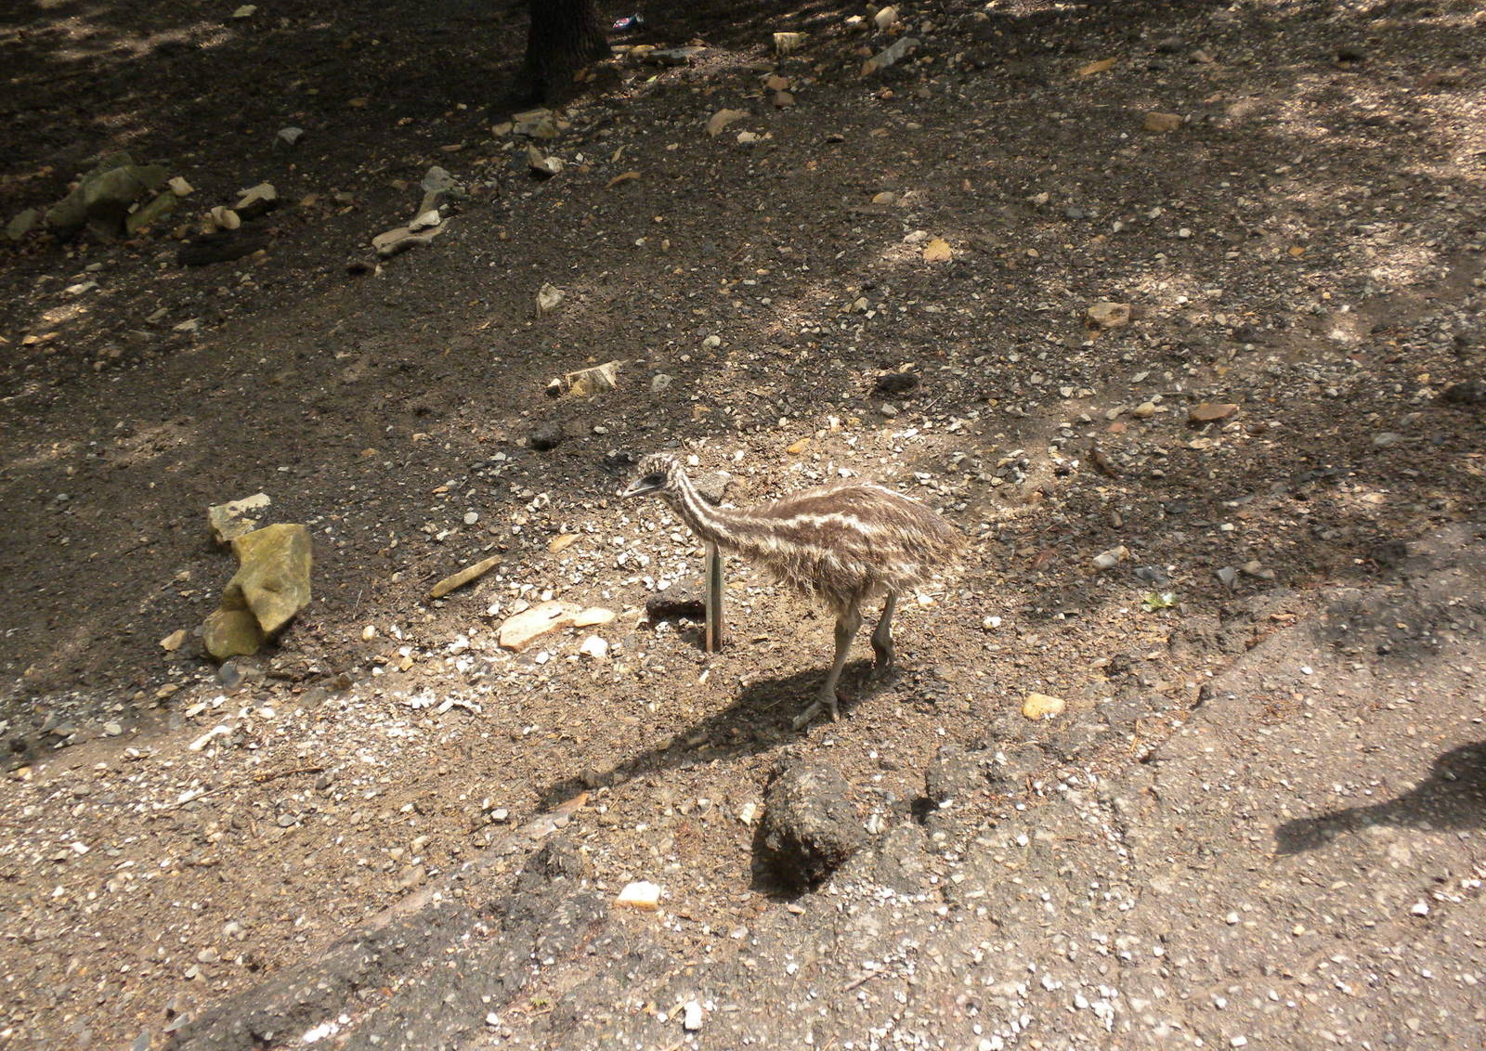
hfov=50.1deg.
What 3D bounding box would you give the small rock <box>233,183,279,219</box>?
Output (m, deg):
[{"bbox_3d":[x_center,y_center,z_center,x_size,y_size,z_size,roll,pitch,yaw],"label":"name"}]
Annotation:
[{"bbox_3d":[-1.301,-0.867,4.244,0.111,0.081,0.093,-13,33,-21],"label":"small rock"}]

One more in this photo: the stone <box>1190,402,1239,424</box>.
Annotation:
[{"bbox_3d":[0.966,-0.231,3.257,0.091,0.019,0.046,-5,32,-9],"label":"stone"}]

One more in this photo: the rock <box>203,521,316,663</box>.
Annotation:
[{"bbox_3d":[-0.790,0.108,2.594,0.160,0.186,0.186,-8,31,-13],"label":"rock"}]

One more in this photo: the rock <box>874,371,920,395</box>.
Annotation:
[{"bbox_3d":[0.326,-0.302,3.376,0.095,0.039,0.054,0,30,0],"label":"rock"}]

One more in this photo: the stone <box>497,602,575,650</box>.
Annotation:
[{"bbox_3d":[-0.340,0.164,2.615,0.135,0.025,0.068,-22,37,-32],"label":"stone"}]

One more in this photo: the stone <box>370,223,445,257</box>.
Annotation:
[{"bbox_3d":[-0.855,-0.728,4.054,0.068,0.042,0.211,23,37,33],"label":"stone"}]

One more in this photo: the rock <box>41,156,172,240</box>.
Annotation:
[{"bbox_3d":[-1.655,-0.859,4.147,0.297,0.180,0.225,-13,33,-21],"label":"rock"}]

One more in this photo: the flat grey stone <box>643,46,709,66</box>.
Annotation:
[{"bbox_3d":[-0.241,-1.666,5.642,0.210,0.045,0.100,-5,31,-9],"label":"flat grey stone"}]

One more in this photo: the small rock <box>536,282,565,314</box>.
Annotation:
[{"bbox_3d":[-0.452,-0.533,3.723,0.065,0.066,0.059,0,30,0],"label":"small rock"}]

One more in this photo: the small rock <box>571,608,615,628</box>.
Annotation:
[{"bbox_3d":[-0.249,0.153,2.640,0.066,0.018,0.036,-8,32,-13],"label":"small rock"}]

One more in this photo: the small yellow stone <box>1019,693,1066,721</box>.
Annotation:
[{"bbox_3d":[0.458,0.277,2.426,0.066,0.026,0.043,5,31,9],"label":"small yellow stone"}]

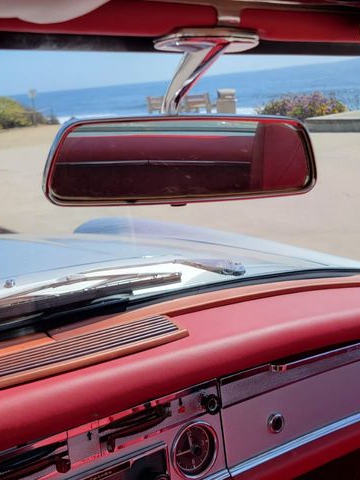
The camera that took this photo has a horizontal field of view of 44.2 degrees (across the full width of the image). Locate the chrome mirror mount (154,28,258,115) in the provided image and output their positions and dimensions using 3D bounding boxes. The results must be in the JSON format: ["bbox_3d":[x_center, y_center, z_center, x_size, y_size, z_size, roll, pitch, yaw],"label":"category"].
[{"bbox_3d":[0.012,-0.135,0.365,0.088,0.070,0.088,-13,21,-23],"label":"chrome mirror mount"}]

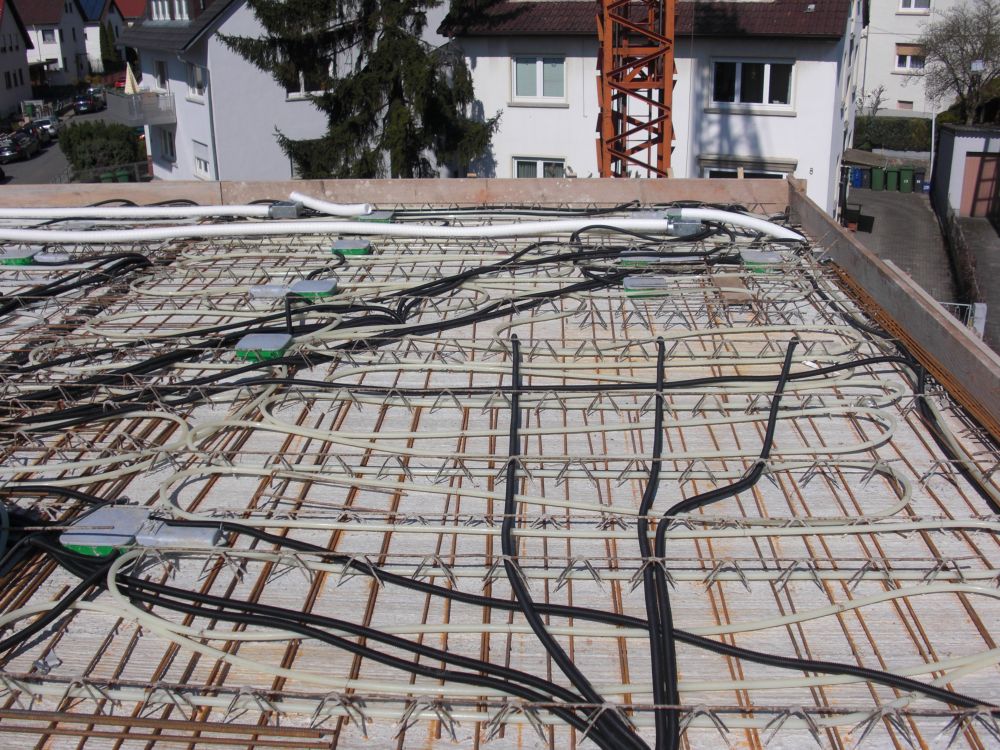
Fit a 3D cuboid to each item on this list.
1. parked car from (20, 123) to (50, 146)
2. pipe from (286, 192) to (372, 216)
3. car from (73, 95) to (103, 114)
[{"bbox_3d":[-33.819,-17.575,75.122,1.770,1.480,4.350,-4,22,-9],"label":"parked car"},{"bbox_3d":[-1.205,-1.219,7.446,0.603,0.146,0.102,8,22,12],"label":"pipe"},{"bbox_3d":[-36.556,-24.048,92.125,1.760,1.460,4.400,-4,22,-9],"label":"car"}]

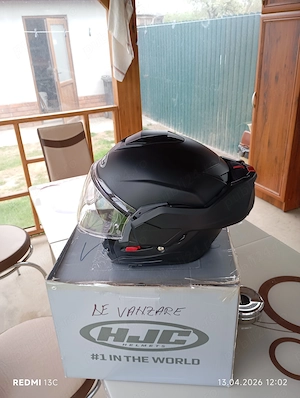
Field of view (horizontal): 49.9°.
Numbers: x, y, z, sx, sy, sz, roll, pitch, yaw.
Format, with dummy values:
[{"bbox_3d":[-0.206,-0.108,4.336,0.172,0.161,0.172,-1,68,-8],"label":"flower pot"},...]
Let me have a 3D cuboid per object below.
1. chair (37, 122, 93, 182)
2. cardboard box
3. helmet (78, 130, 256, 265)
[{"bbox_3d":[-0.537,-0.043,2.428,0.400,0.945,0.480,-15,27,-26],"label":"chair"},{"bbox_3d":[0.001,0.217,0.788,0.362,0.274,0.301,0,24,6],"label":"cardboard box"},{"bbox_3d":[0.027,-0.027,0.693,0.383,0.247,0.255,-2,24,2],"label":"helmet"}]

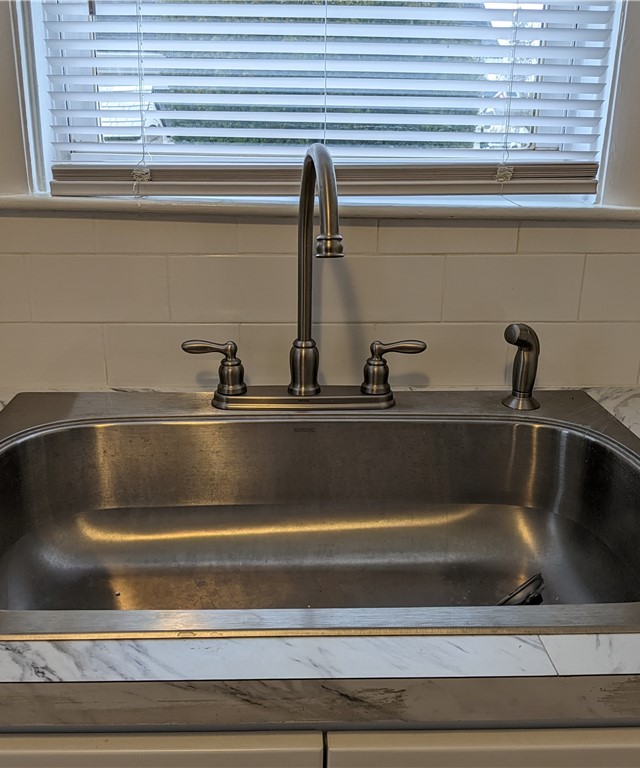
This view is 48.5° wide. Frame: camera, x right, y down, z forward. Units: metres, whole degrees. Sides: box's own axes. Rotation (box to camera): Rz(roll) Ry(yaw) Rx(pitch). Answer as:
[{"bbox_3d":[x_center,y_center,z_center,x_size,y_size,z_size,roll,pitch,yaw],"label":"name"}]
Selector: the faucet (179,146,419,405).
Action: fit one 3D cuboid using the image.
[{"bbox_3d":[-0.020,-0.110,0.860,0.337,0.344,0.248,0,17,-1],"label":"faucet"}]

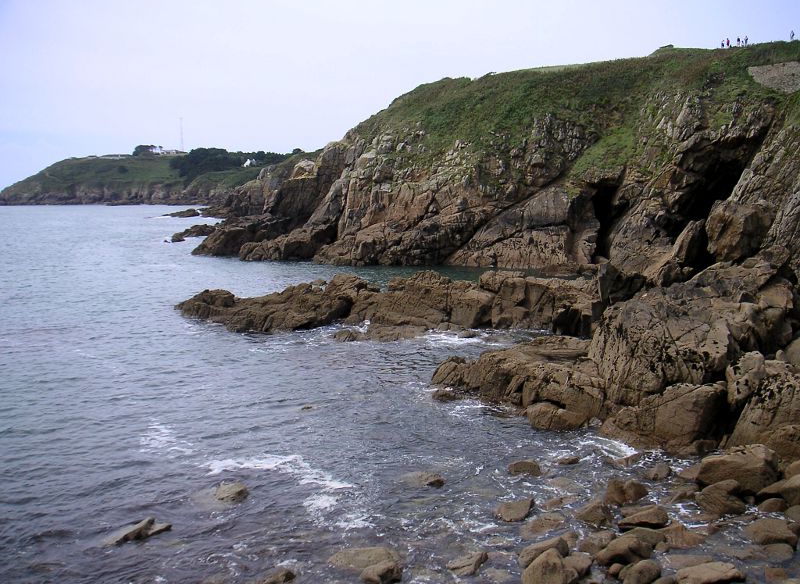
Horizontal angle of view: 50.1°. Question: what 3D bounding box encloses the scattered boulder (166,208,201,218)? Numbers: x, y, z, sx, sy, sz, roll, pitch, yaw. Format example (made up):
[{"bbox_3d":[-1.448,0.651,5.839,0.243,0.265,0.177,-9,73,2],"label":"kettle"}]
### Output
[{"bbox_3d":[-82.286,-29.760,325.000,12.800,3.400,7.500,-2,7,-14],"label":"scattered boulder"}]

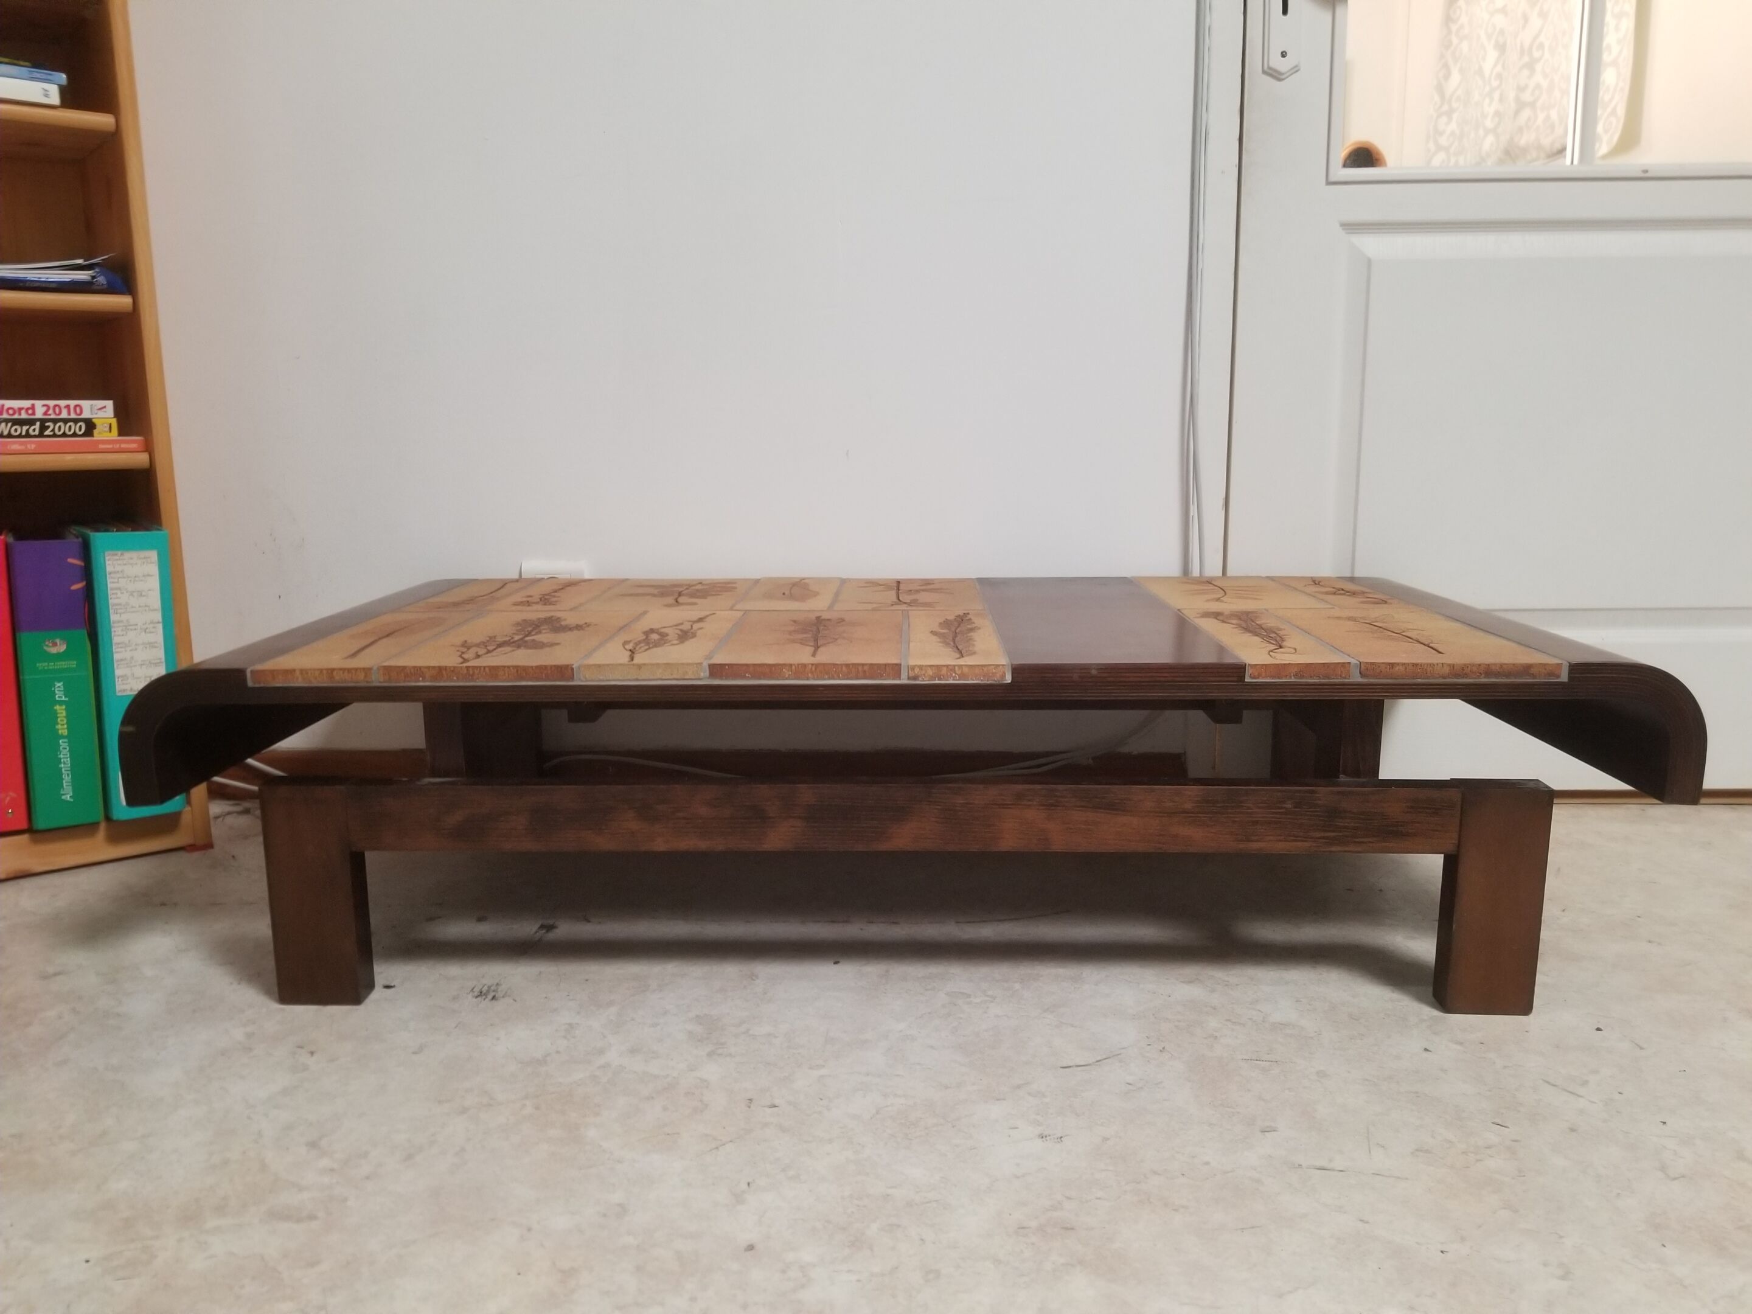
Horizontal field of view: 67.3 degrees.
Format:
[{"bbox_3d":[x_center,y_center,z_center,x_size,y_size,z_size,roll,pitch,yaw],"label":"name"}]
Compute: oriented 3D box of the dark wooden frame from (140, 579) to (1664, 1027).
[{"bbox_3d":[0.027,0.101,1.381,1.299,0.298,0.588,0,10,2],"label":"dark wooden frame"}]

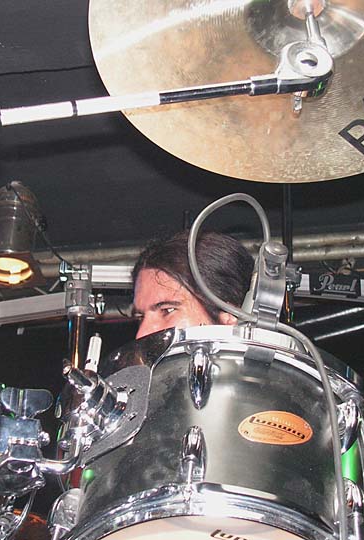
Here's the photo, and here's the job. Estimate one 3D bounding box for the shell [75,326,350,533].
[{"bbox_3d":[0.044,0.248,1.301,0.325,0.215,0.325,5,-40,2],"label":"shell"}]

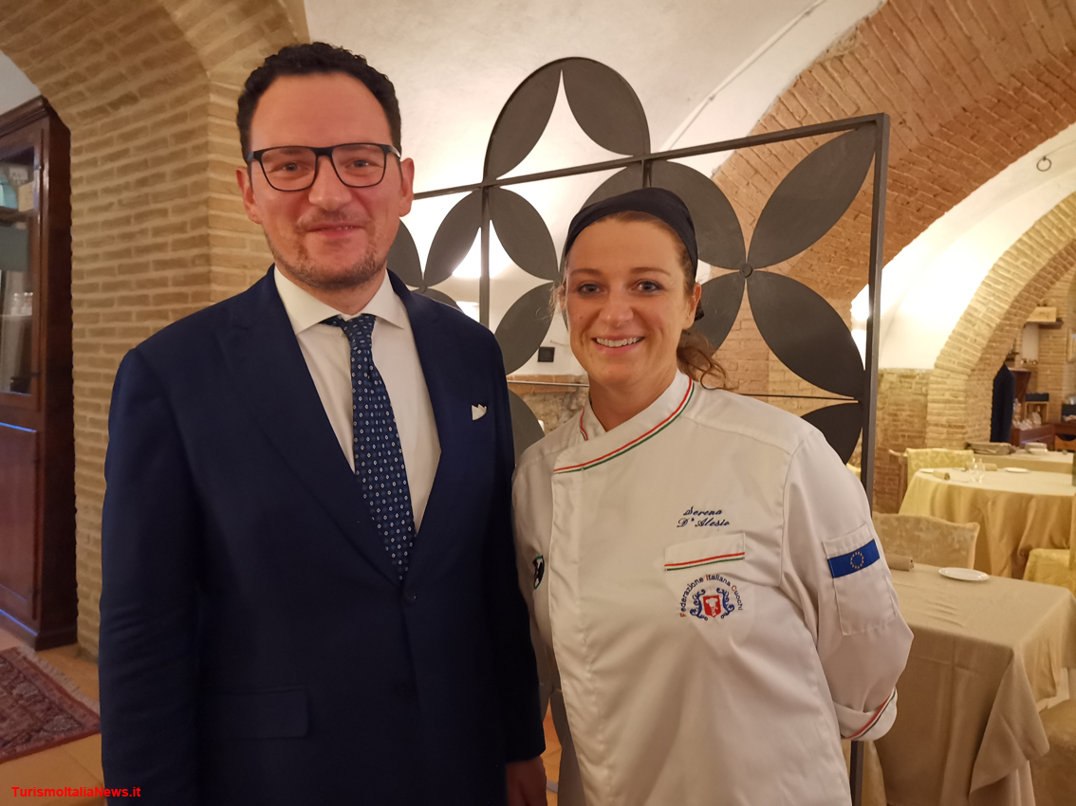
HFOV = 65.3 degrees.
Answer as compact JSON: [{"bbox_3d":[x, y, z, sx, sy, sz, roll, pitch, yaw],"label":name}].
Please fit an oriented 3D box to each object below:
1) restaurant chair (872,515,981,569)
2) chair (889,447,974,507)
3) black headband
[{"bbox_3d":[1.440,0.926,3.290,0.450,0.890,0.520,3,3,40],"label":"restaurant chair"},{"bbox_3d":[3.050,0.805,6.200,0.460,0.890,0.520,1,3,10],"label":"chair"},{"bbox_3d":[0.112,-0.190,1.010,0.165,0.135,0.190,4,5,21],"label":"black headband"}]

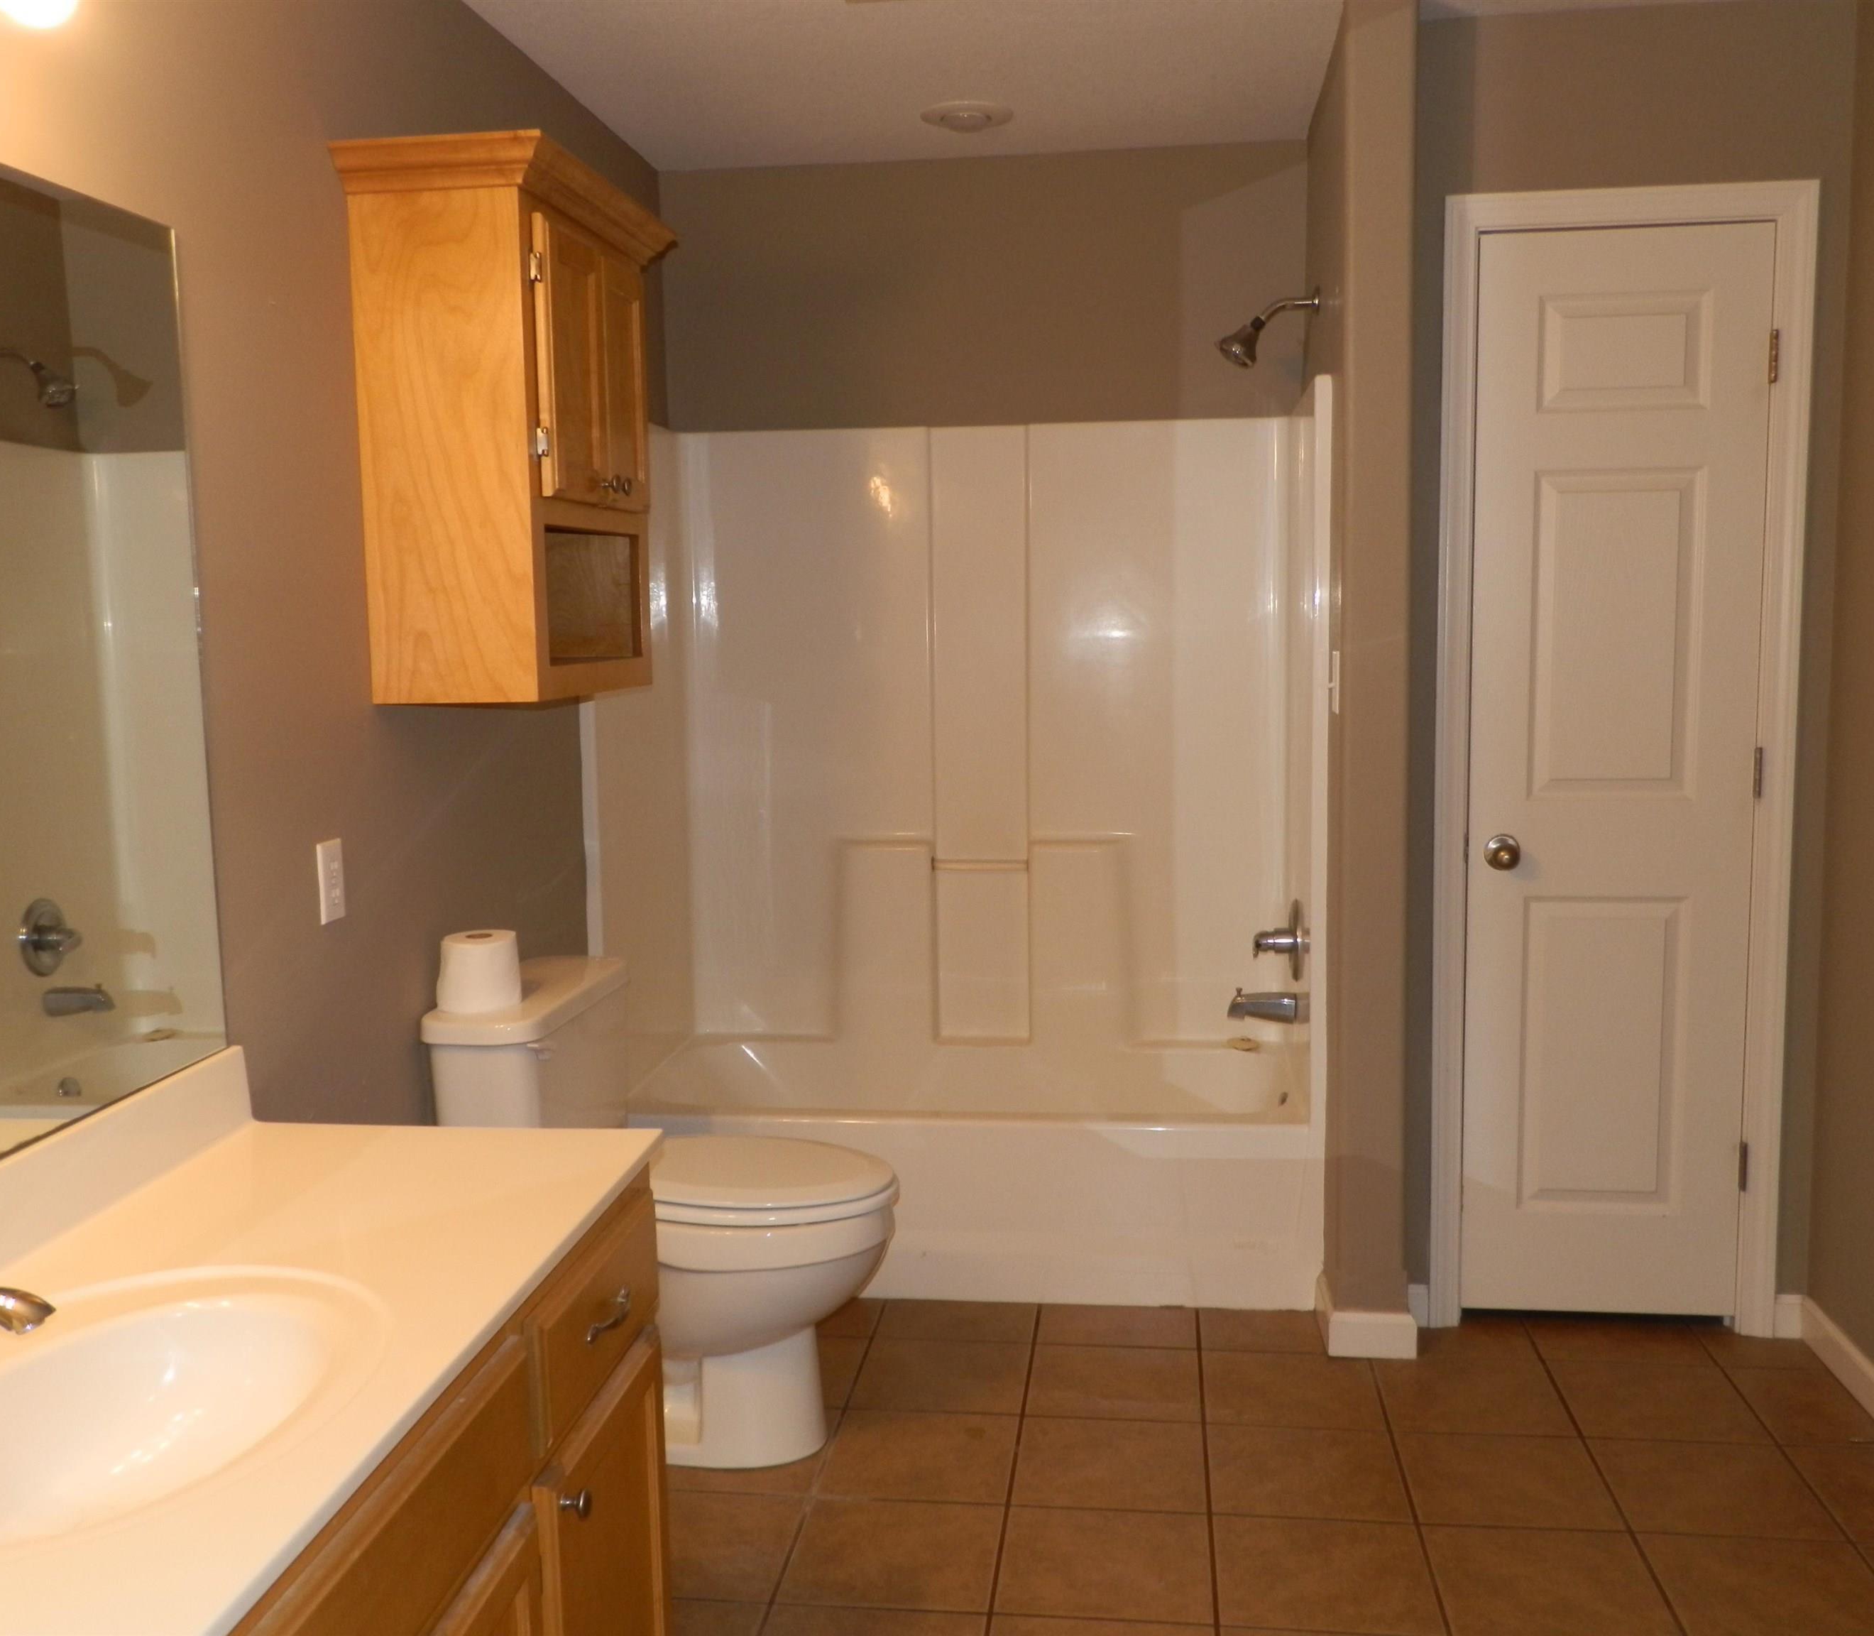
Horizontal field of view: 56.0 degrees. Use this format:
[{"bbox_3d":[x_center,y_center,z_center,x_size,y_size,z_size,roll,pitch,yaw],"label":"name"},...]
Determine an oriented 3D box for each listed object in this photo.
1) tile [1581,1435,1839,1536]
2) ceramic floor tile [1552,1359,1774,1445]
[{"bbox_3d":[1.218,1.058,2.779,0.308,0.010,0.308,0,6,7],"label":"tile"},{"bbox_3d":[1.262,1.030,3.101,0.305,0.010,0.301,0,6,7],"label":"ceramic floor tile"}]

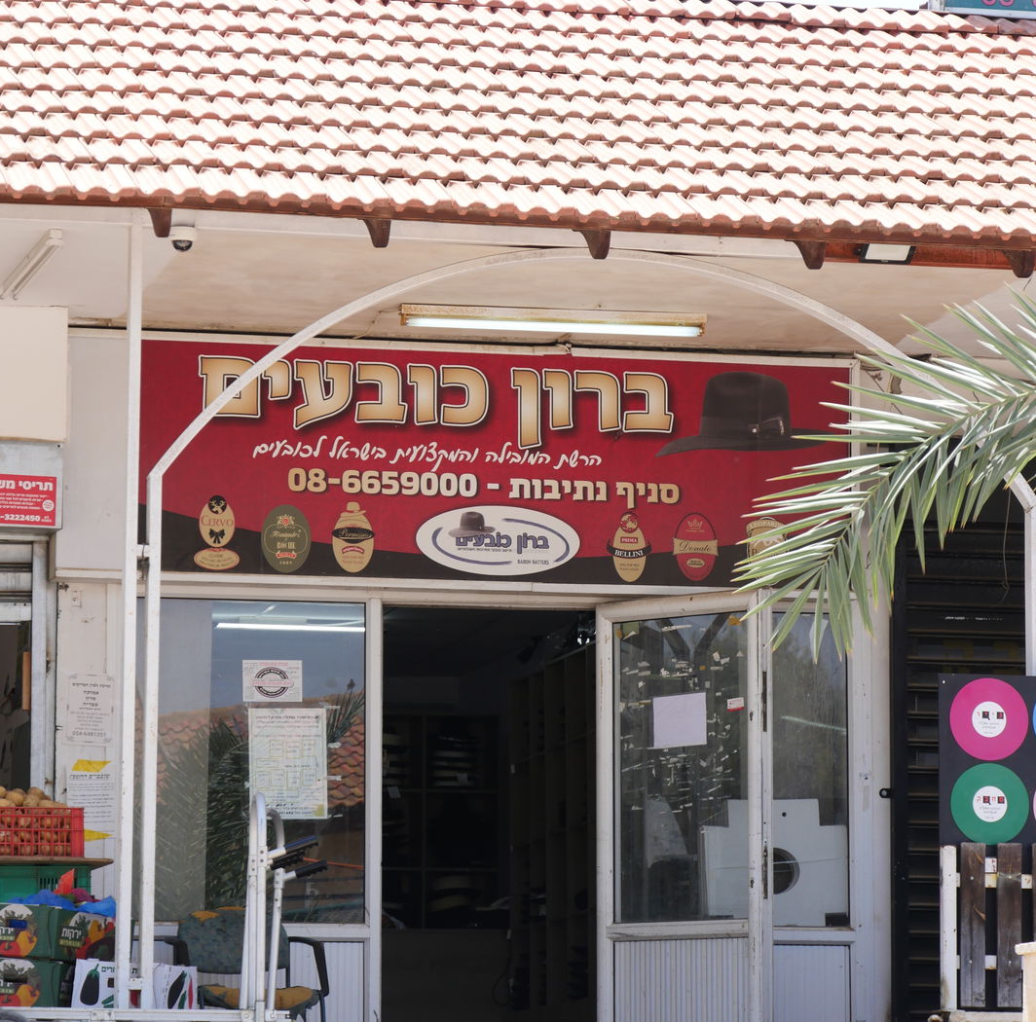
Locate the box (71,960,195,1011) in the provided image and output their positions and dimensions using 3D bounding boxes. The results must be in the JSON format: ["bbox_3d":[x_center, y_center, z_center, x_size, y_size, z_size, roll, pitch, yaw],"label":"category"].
[{"bbox_3d":[-1.395,1.747,18.671,0.320,0.185,0.380,0,-8,21],"label":"box"}]

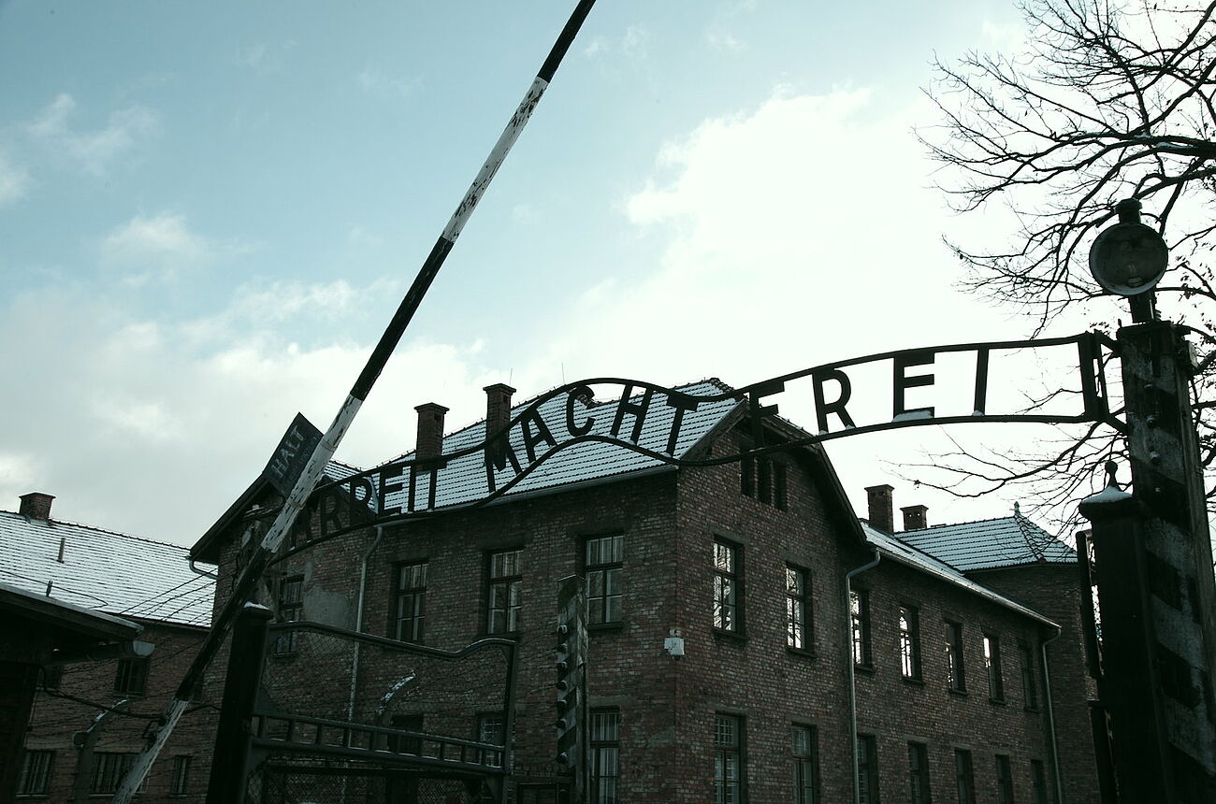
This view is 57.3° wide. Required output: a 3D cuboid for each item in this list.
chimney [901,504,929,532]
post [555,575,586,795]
[{"bbox_3d":[12.512,4.902,45.220,0.940,1.120,0.650,-13,-25,35],"label":"chimney"},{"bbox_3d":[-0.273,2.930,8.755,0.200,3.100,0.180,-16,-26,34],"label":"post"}]

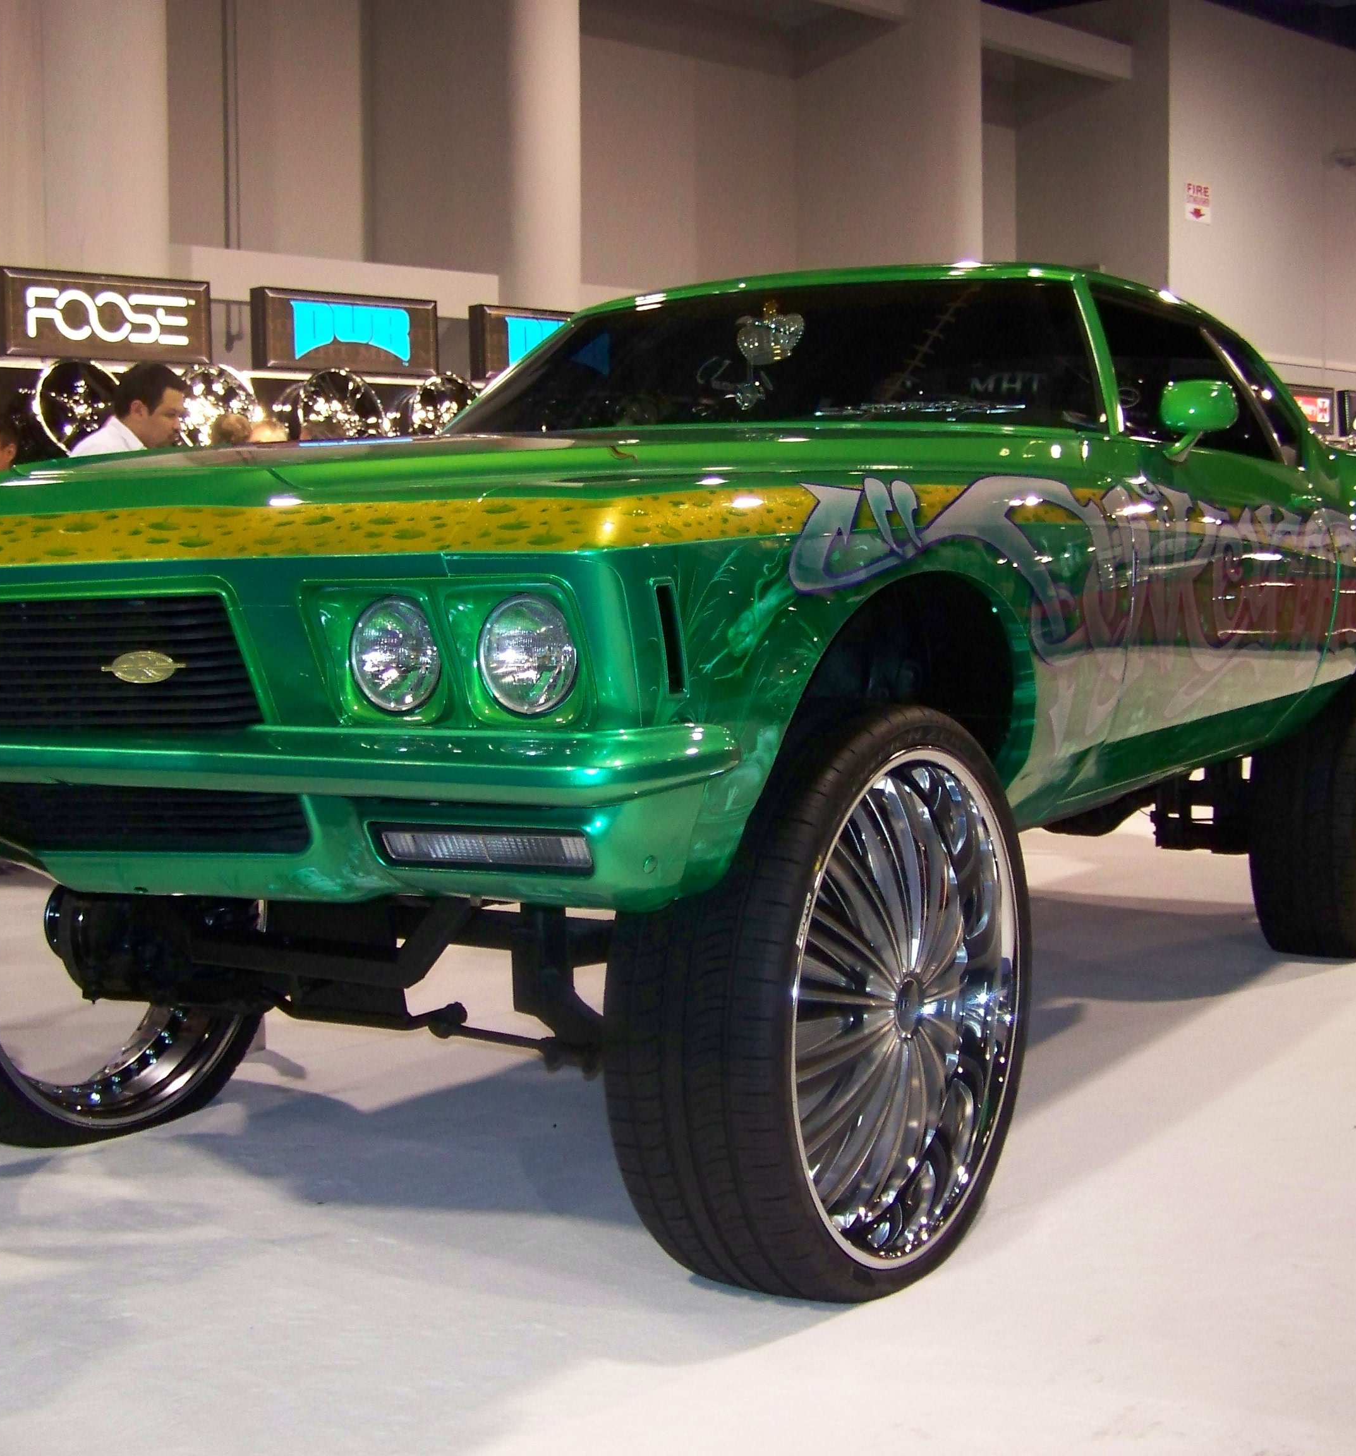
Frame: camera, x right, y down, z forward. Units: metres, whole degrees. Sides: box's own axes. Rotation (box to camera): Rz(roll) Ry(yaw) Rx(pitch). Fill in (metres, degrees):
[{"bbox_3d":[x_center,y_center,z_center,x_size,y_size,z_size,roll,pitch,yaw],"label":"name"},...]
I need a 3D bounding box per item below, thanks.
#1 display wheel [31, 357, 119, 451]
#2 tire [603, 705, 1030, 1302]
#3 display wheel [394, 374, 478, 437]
[{"bbox_3d":[-3.331,-1.717,11.688,0.547,0.547,0.250,-5,-4,-45],"label":"display wheel"},{"bbox_3d":[0.247,0.417,3.302,0.300,0.900,0.900,2,5,32],"label":"tire"},{"bbox_3d":[-1.508,-1.941,13.502,0.552,0.552,0.250,-5,-4,-45],"label":"display wheel"}]

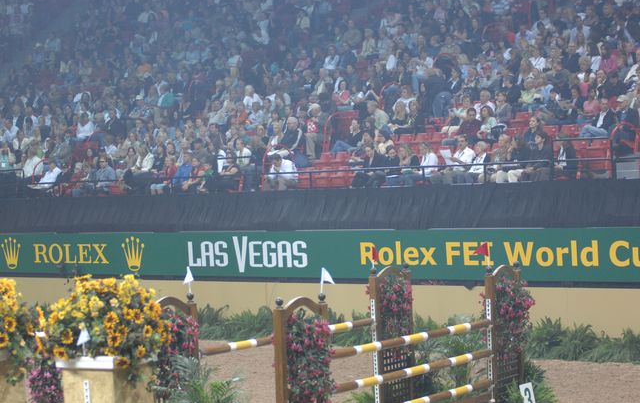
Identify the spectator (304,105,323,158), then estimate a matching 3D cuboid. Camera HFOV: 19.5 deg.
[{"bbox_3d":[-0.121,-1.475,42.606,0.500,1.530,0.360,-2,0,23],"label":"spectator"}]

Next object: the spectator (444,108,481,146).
[{"bbox_3d":[2.998,-1.352,39.205,0.520,1.250,0.780,-2,1,37],"label":"spectator"}]

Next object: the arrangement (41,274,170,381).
[{"bbox_3d":[-2.119,1.255,18.500,1.120,1.000,1.060,-2,1,35],"label":"arrangement"}]

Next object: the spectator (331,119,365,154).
[{"bbox_3d":[0.659,-1.235,41.705,0.880,1.200,0.500,-2,1,-38],"label":"spectator"}]

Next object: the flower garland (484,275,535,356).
[{"bbox_3d":[2.572,1.547,25.300,0.360,1.050,0.780,-2,1,36],"label":"flower garland"}]

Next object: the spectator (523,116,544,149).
[{"bbox_3d":[4.322,-1.127,38.312,0.780,1.240,0.500,-4,1,-42],"label":"spectator"}]

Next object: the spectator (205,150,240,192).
[{"bbox_3d":[-2.136,-0.509,41.705,0.780,1.220,0.480,-3,1,-44],"label":"spectator"}]

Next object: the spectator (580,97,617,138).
[{"bbox_3d":[5.535,-1.434,36.905,0.800,1.250,0.520,-2,1,-42],"label":"spectator"}]

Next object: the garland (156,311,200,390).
[{"bbox_3d":[-1.462,1.502,18.800,0.190,0.830,0.640,-2,1,31],"label":"garland"}]

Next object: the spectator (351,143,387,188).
[{"bbox_3d":[1.036,-0.603,39.005,0.800,1.200,0.520,-3,1,-44],"label":"spectator"}]

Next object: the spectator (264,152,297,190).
[{"bbox_3d":[-0.876,-0.525,42.568,0.550,1.120,0.820,-2,1,37],"label":"spectator"}]

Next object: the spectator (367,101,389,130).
[{"bbox_3d":[1.326,-1.752,44.034,0.800,1.220,0.500,-3,1,-37],"label":"spectator"}]

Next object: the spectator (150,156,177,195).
[{"bbox_3d":[-3.802,-0.517,45.618,0.470,1.170,0.780,-2,1,43],"label":"spectator"}]

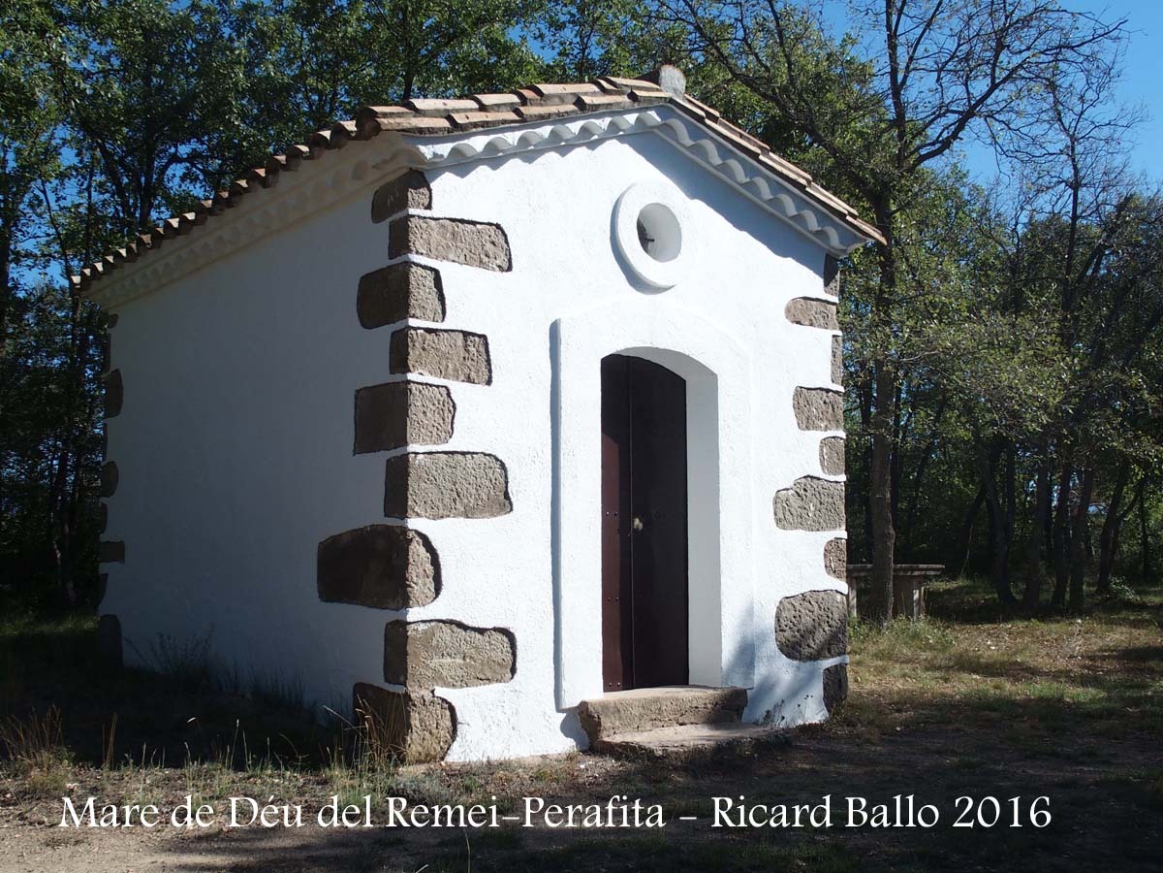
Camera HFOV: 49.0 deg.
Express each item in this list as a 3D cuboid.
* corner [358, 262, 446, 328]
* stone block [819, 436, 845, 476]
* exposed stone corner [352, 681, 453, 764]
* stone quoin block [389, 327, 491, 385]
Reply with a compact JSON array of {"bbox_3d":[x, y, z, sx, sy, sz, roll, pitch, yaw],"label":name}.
[{"bbox_3d":[-1.011,-0.755,7.141,0.225,0.317,0.583,4,-7,-38],"label":"corner"},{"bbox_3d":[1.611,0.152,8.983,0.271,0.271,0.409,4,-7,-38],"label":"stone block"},{"bbox_3d":[-1.016,1.600,7.250,0.322,0.420,0.602,3,-6,-38],"label":"exposed stone corner"},{"bbox_3d":[-0.806,-0.446,7.329,0.556,0.291,0.217,3,-6,-38],"label":"stone quoin block"}]

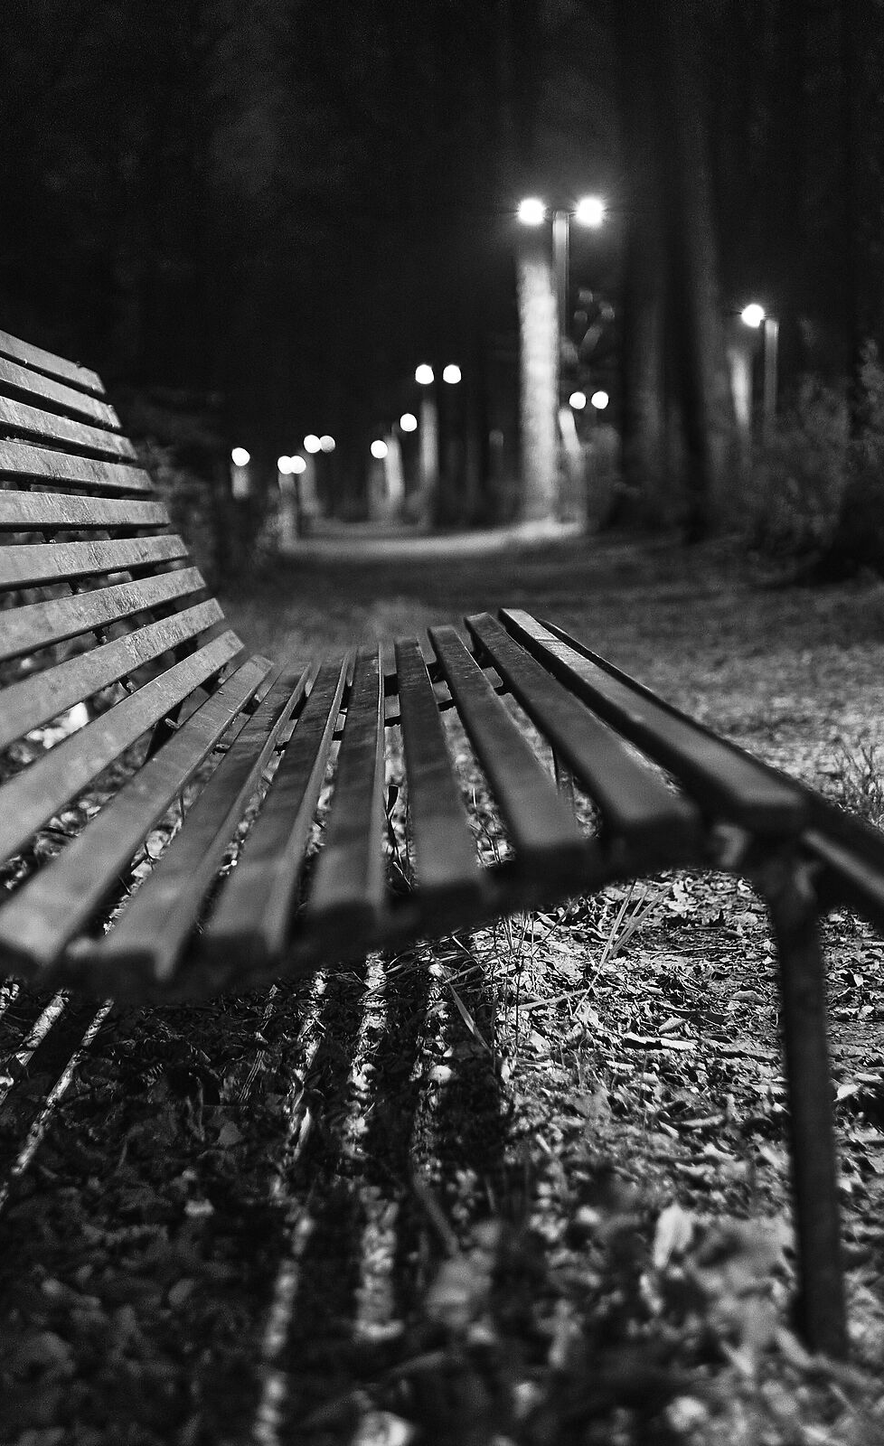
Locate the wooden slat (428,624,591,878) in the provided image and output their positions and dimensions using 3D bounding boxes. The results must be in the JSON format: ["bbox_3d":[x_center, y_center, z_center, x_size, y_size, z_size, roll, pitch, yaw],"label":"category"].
[{"bbox_3d":[0.029,-0.038,2.474,0.039,0.025,2.530,-6,6,-1],"label":"wooden slat"}]

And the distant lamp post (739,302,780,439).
[{"bbox_3d":[5.934,-5.457,39.684,0.600,4.500,0.300,-1,5,-1],"label":"distant lamp post"}]

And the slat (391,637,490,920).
[{"bbox_3d":[-0.027,-0.014,2.475,0.039,0.025,2.530,-8,6,-1],"label":"slat"}]

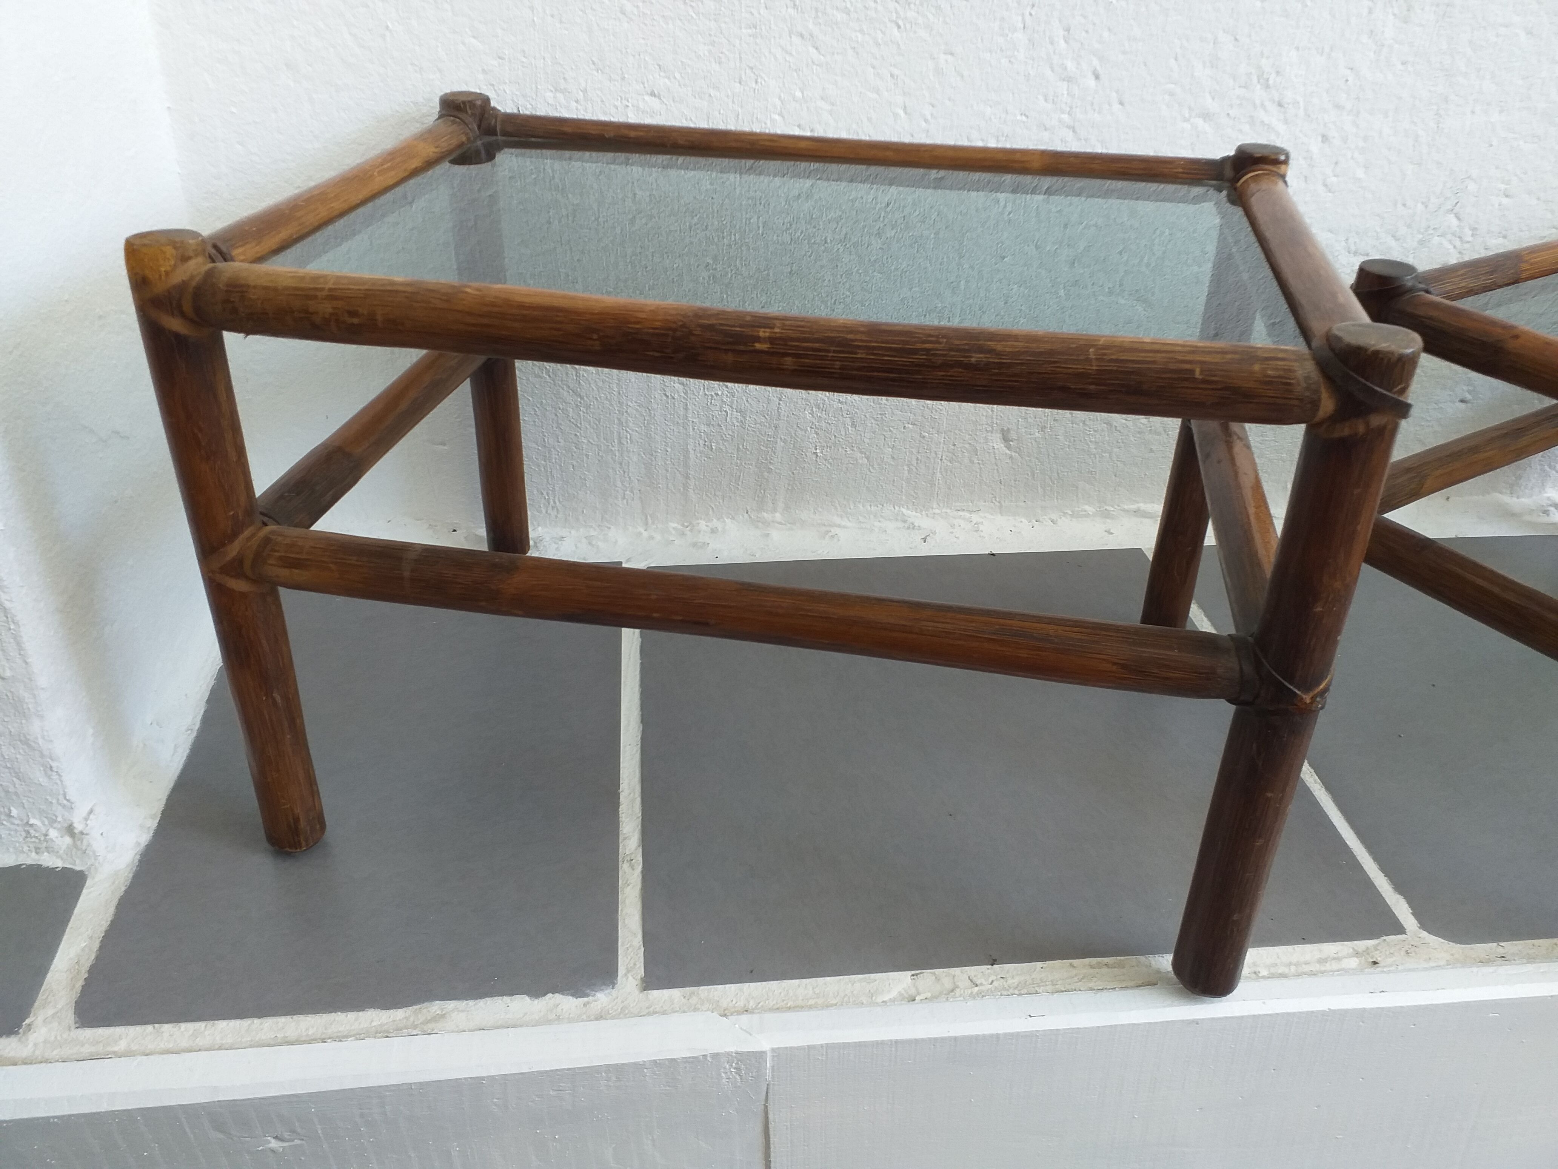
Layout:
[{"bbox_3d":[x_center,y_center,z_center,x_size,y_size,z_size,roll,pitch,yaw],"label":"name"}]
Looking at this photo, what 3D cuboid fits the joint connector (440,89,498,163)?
[{"bbox_3d":[-0.230,-0.338,0.897,0.041,0.039,0.041,7,33,9],"label":"joint connector"}]

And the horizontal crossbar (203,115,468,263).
[{"bbox_3d":[-0.265,-0.239,0.756,0.030,0.030,0.321,7,33,9],"label":"horizontal crossbar"}]

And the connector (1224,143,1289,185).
[{"bbox_3d":[0.315,-0.273,0.811,0.041,0.033,0.041,7,33,9],"label":"connector"}]

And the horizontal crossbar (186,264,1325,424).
[{"bbox_3d":[-0.029,-0.114,0.565,0.527,0.033,0.033,6,33,9],"label":"horizontal crossbar"}]

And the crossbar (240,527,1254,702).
[{"bbox_3d":[-0.032,0.014,0.641,0.535,0.032,0.032,6,33,9],"label":"crossbar"}]

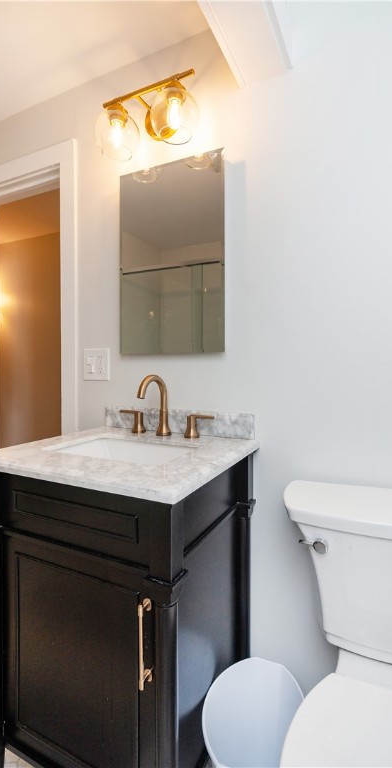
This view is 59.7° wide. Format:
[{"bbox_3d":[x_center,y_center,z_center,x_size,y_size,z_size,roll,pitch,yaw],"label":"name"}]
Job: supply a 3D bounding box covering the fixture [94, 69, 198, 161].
[{"bbox_3d":[-0.161,-0.872,1.128,0.370,0.194,0.176,0,1,24],"label":"fixture"}]

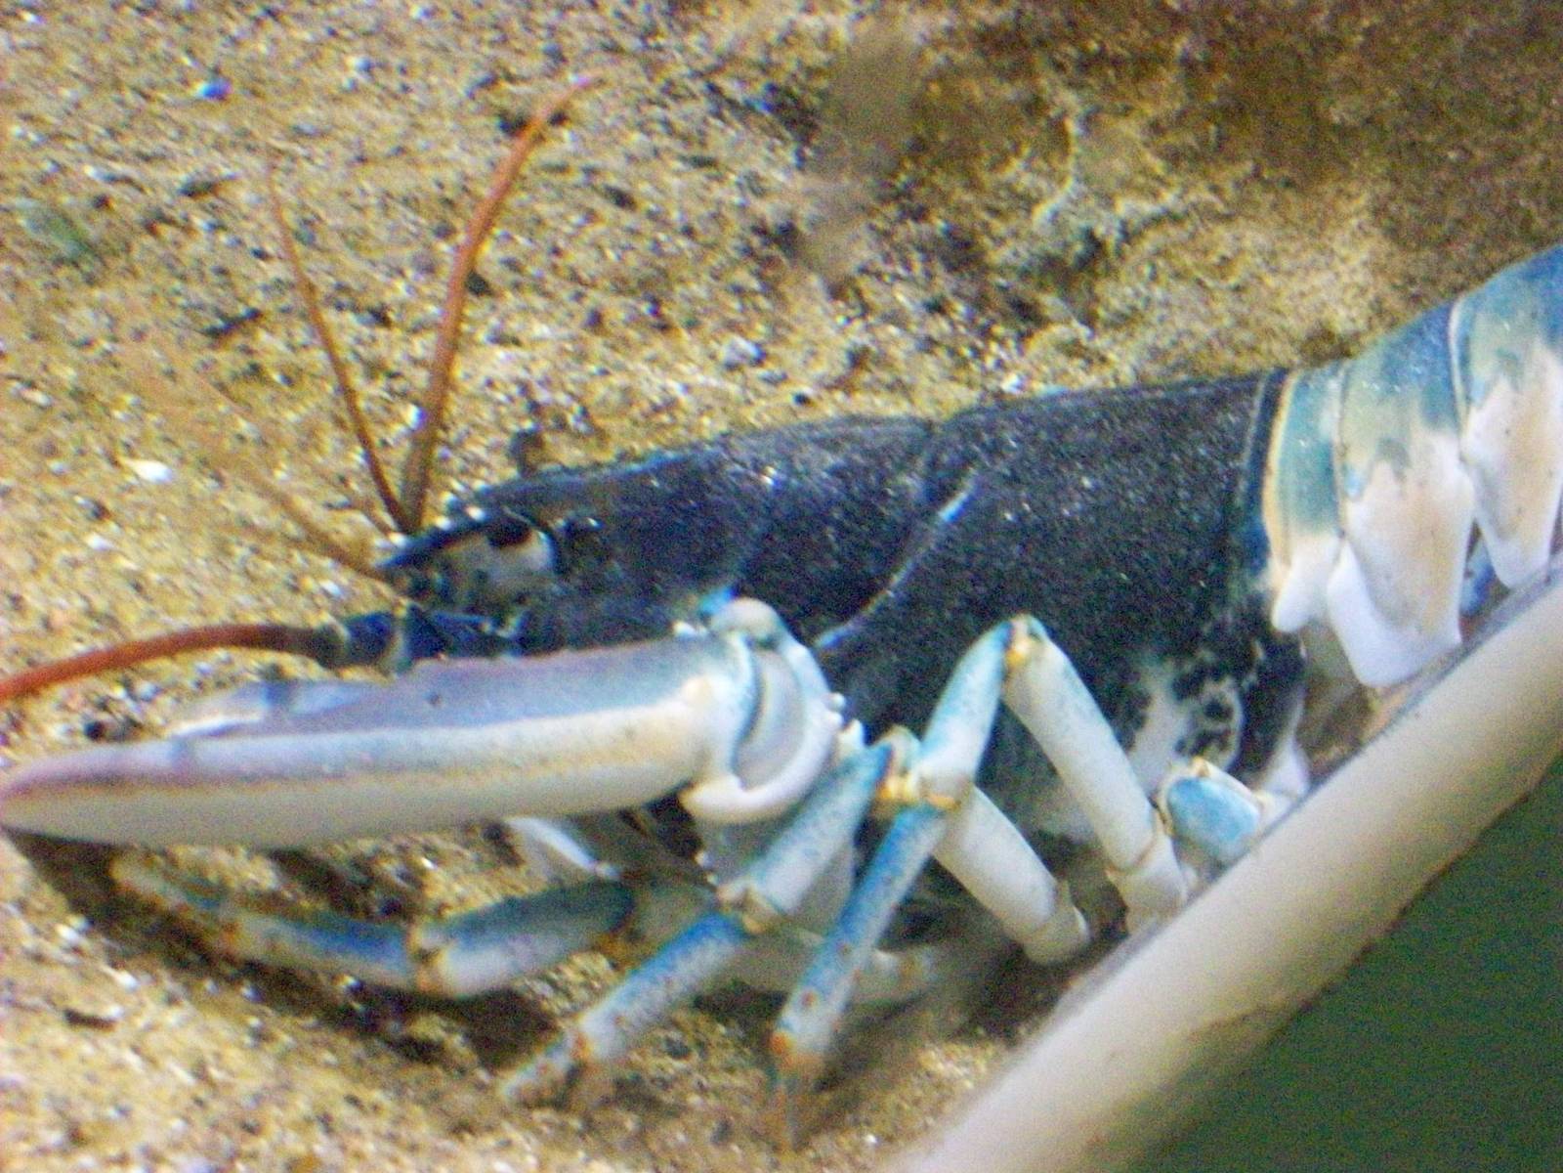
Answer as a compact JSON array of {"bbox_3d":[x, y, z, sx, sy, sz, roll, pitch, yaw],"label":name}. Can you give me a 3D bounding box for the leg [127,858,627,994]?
[{"bbox_3d":[-0.071,0.056,0.524,0.091,0.014,0.029,3,35,13],"label":"leg"}]

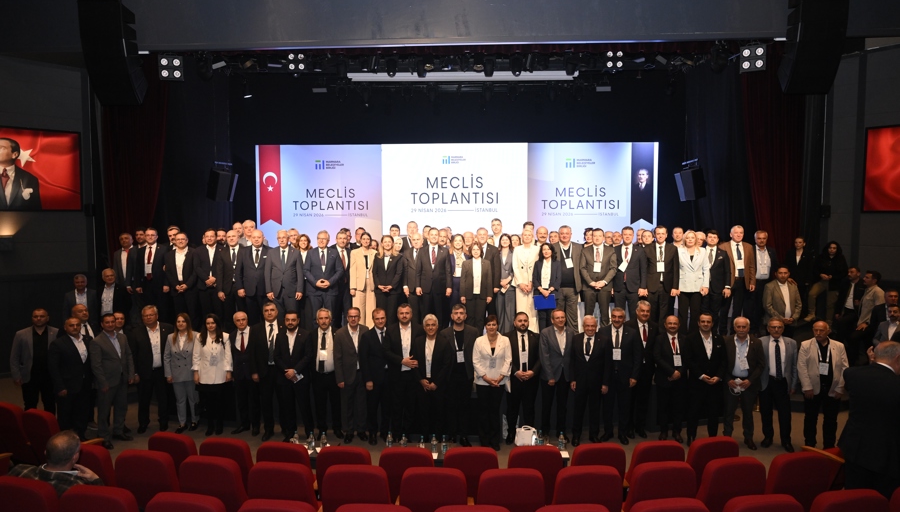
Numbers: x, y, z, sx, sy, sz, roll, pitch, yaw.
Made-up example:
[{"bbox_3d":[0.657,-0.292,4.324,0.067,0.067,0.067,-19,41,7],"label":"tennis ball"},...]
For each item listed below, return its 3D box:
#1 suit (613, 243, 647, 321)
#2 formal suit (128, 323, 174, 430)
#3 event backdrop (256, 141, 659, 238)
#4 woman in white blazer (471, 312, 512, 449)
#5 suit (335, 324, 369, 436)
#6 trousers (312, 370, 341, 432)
[{"bbox_3d":[3.166,0.488,10.529,0.560,1.486,0.320,1,4,14],"label":"suit"},{"bbox_3d":[-4.131,1.675,8.287,0.580,1.526,0.360,-1,4,-22],"label":"formal suit"},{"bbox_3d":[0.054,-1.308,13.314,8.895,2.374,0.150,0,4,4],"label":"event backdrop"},{"bbox_3d":[0.533,1.589,7.520,0.500,1.713,0.330,0,4,3],"label":"woman in white blazer"},{"bbox_3d":[-1.256,1.615,7.730,0.490,1.479,0.320,-1,4,-20],"label":"suit"},{"bbox_3d":[-1.643,1.960,8.020,0.410,0.870,0.310,-1,3,-9],"label":"trousers"}]

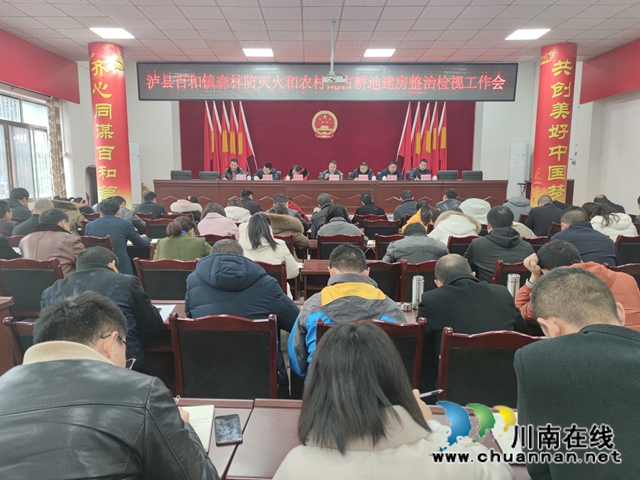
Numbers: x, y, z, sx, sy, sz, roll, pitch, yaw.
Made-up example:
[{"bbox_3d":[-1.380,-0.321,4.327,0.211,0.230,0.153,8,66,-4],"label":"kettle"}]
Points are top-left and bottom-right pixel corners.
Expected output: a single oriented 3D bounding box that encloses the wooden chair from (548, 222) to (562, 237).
[{"bbox_3d":[2.990,0.231,5.647,0.460,0.950,0.530,0,9,0],"label":"wooden chair"}]

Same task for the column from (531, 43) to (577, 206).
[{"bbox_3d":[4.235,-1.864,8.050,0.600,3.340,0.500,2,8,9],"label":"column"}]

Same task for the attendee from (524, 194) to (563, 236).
[{"bbox_3d":[2.952,0.011,6.067,0.540,1.243,0.750,0,8,0],"label":"attendee"}]

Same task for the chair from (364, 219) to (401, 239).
[{"bbox_3d":[0.808,0.182,6.085,0.460,0.950,0.540,0,9,-1],"label":"chair"}]

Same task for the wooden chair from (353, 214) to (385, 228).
[{"bbox_3d":[0.759,0.095,6.822,0.460,0.960,0.520,1,8,2],"label":"wooden chair"}]

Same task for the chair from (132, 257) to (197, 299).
[{"bbox_3d":[-1.082,0.579,3.444,0.460,0.950,0.540,0,9,-1],"label":"chair"}]

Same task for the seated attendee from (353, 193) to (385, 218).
[{"bbox_3d":[0.755,-0.107,6.921,0.500,1.240,0.740,0,9,0],"label":"seated attendee"}]

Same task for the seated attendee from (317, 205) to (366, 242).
[{"bbox_3d":[0.223,0.229,4.868,0.530,1.210,0.750,0,9,-1],"label":"seated attendee"}]

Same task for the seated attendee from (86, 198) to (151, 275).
[{"bbox_3d":[-2.123,0.191,4.738,0.560,1.254,0.750,1,8,7],"label":"seated attendee"}]

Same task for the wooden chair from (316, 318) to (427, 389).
[{"bbox_3d":[0.216,0.771,2.169,0.460,0.950,0.540,0,9,-1],"label":"wooden chair"}]

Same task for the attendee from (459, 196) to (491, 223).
[{"bbox_3d":[1.960,0.082,5.813,0.480,1.280,0.750,0,8,-1],"label":"attendee"}]

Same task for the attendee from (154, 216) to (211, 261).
[{"bbox_3d":[-1.075,0.417,3.561,0.490,1.200,0.750,0,9,2],"label":"attendee"}]

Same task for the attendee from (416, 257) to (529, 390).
[{"bbox_3d":[0.674,0.654,2.184,0.530,1.170,0.780,0,8,-1],"label":"attendee"}]

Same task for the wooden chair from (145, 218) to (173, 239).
[{"bbox_3d":[-1.965,0.189,5.923,0.460,0.950,0.530,0,9,0],"label":"wooden chair"}]

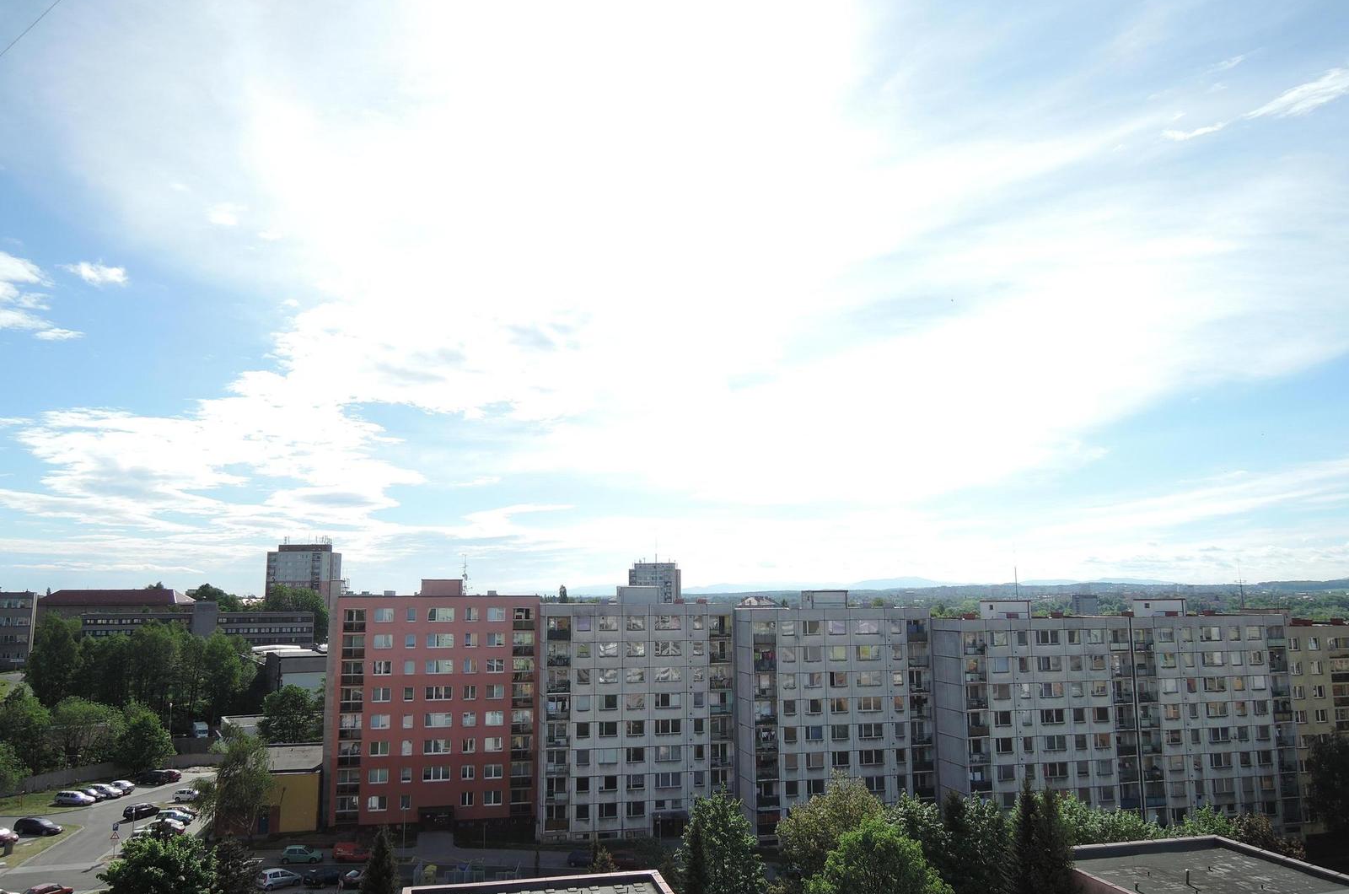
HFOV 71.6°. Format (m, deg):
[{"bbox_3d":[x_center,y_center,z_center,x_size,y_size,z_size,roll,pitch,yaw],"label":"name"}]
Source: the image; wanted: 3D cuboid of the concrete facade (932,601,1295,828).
[{"bbox_3d":[50.350,31.230,109.730,42.400,26.070,11.500,2,-9,-13],"label":"concrete facade"}]

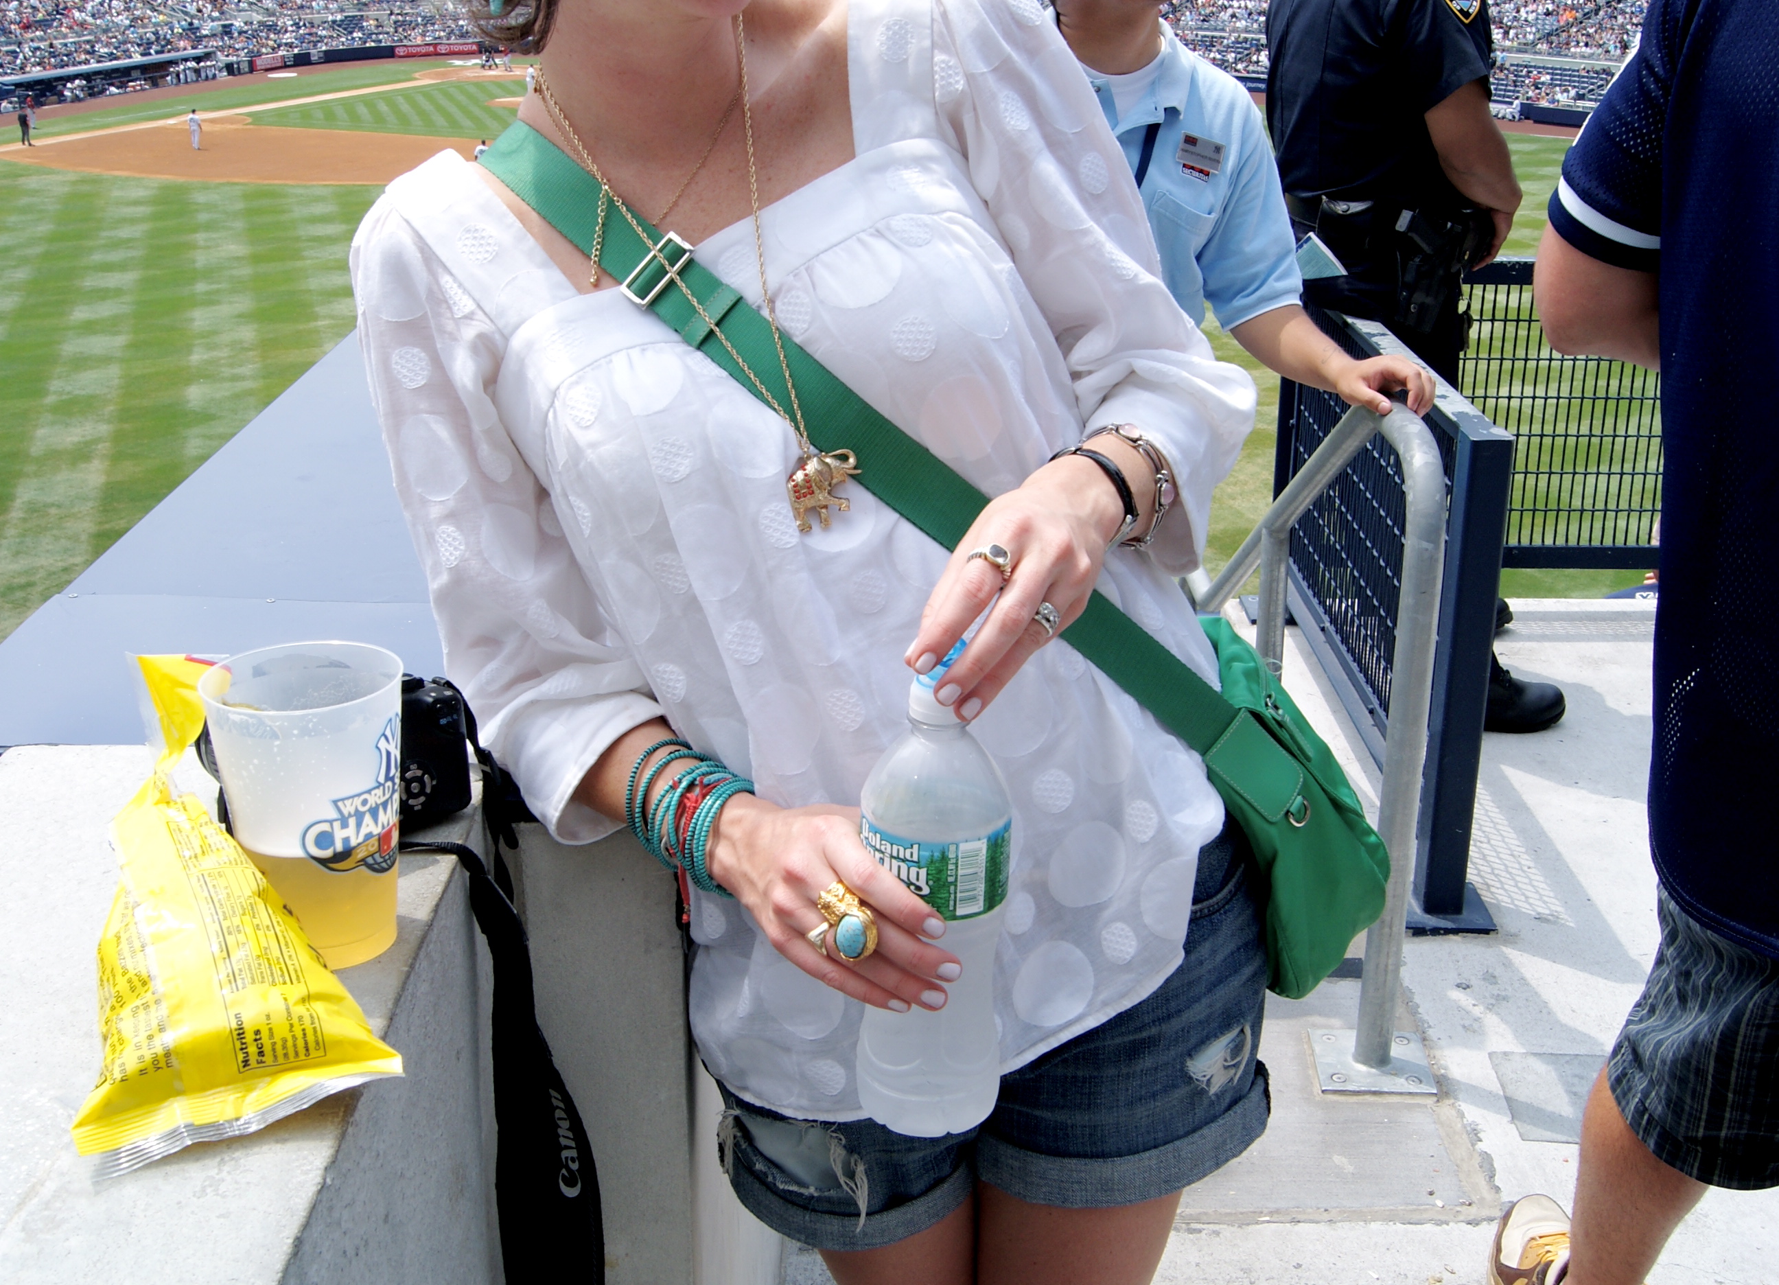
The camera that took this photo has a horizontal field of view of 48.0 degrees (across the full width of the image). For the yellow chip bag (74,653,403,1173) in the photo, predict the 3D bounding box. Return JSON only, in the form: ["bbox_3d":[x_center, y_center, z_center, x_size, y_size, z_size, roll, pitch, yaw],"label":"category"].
[{"bbox_3d":[-0.355,0.126,1.039,0.155,0.243,0.070,-5,-20,-27],"label":"yellow chip bag"}]

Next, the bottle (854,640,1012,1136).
[{"bbox_3d":[0.021,0.118,0.965,0.073,0.238,0.073,0,21,0],"label":"bottle"}]

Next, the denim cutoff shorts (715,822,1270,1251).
[{"bbox_3d":[0.062,0.199,1.308,0.380,0.290,0.270,-5,21,4],"label":"denim cutoff shorts"}]

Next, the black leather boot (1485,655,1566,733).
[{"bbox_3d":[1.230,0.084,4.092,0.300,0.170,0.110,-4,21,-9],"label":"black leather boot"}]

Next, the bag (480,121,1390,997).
[{"bbox_3d":[0.033,-0.046,1.220,0.520,0.570,0.300,0,21,0],"label":"bag"}]

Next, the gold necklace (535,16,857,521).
[{"bbox_3d":[-0.108,-0.206,1.090,0.180,0.270,0.210,-6,21,2],"label":"gold necklace"}]

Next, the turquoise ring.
[{"bbox_3d":[-0.019,0.130,0.925,0.029,0.037,0.030,-21,0,-9],"label":"turquoise ring"}]

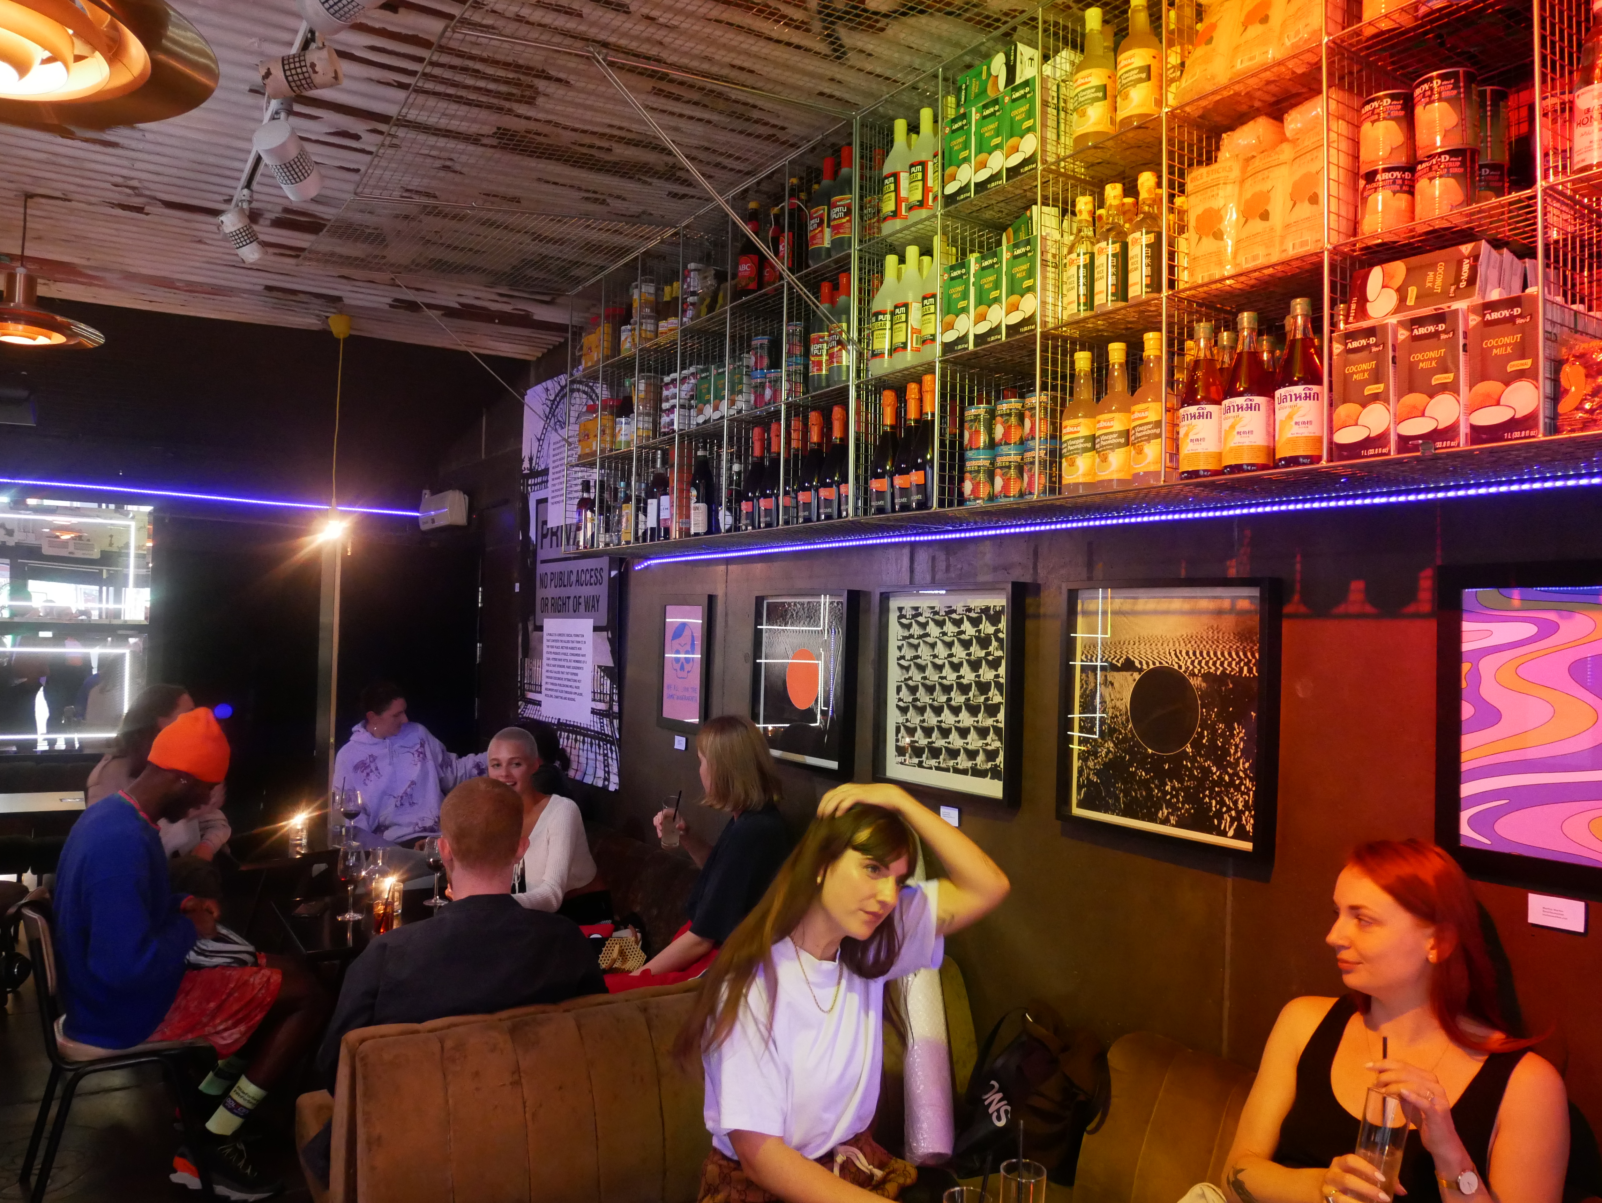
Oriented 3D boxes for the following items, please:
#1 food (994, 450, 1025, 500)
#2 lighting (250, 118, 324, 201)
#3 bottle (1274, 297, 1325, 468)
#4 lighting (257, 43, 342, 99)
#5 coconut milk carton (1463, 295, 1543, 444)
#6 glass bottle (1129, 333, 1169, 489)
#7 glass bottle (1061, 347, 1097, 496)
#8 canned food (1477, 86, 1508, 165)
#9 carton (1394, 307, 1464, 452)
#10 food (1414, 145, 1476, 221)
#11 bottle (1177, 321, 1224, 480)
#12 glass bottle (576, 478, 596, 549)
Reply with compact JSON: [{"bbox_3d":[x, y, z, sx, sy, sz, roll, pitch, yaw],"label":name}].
[{"bbox_3d":[0.455,-0.259,2.352,0.087,0.112,0.087,1,-1,0],"label":"food"},{"bbox_3d":[-1.269,-1.093,2.766,0.093,0.098,0.165,1,-29,11],"label":"lighting"},{"bbox_3d":[0.810,-0.350,1.801,0.076,0.277,0.076,2,-2,-34],"label":"bottle"},{"bbox_3d":[-1.035,-1.096,2.304,0.142,0.074,0.074,-14,0,-5],"label":"lighting"},{"bbox_3d":[0.992,-0.317,1.547,0.060,0.199,0.089,2,-2,-35],"label":"coconut milk carton"},{"bbox_3d":[0.646,-0.352,2.040,0.077,0.287,0.077,2,-1,-34],"label":"glass bottle"},{"bbox_3d":[0.551,-0.347,2.168,0.077,0.282,0.077,1,-1,0],"label":"glass bottle"},{"bbox_3d":[1.042,-0.716,1.717,0.087,0.116,0.087,2,-2,-34],"label":"canned food"},{"bbox_3d":[0.926,-0.311,1.608,0.062,0.195,0.090,2,-2,-34],"label":"carton"},{"bbox_3d":[0.977,-0.610,1.684,0.086,0.116,0.086,2,-2,-35],"label":"food"},{"bbox_3d":[0.705,-0.349,1.955,0.076,0.277,0.076,2,-2,-34],"label":"bottle"},{"bbox_3d":[-0.806,-0.318,4.178,0.069,0.268,0.069,2,-2,-35],"label":"glass bottle"}]

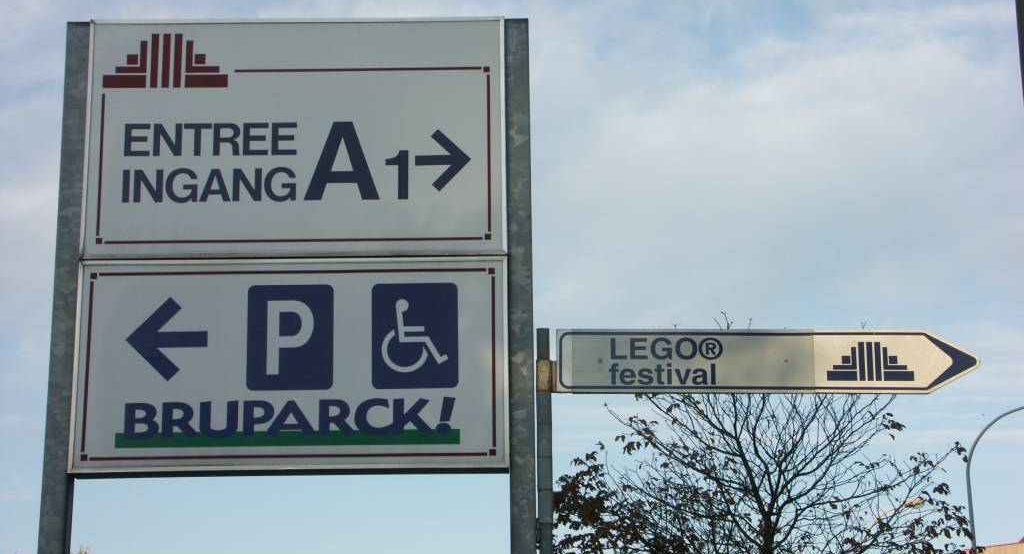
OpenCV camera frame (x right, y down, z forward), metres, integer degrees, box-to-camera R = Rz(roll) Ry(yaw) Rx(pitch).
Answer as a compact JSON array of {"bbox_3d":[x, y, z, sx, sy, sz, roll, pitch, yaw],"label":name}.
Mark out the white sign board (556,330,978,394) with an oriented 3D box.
[{"bbox_3d":[1.207,0.400,8.737,1.999,0.302,0.030,0,-16,-4],"label":"white sign board"}]

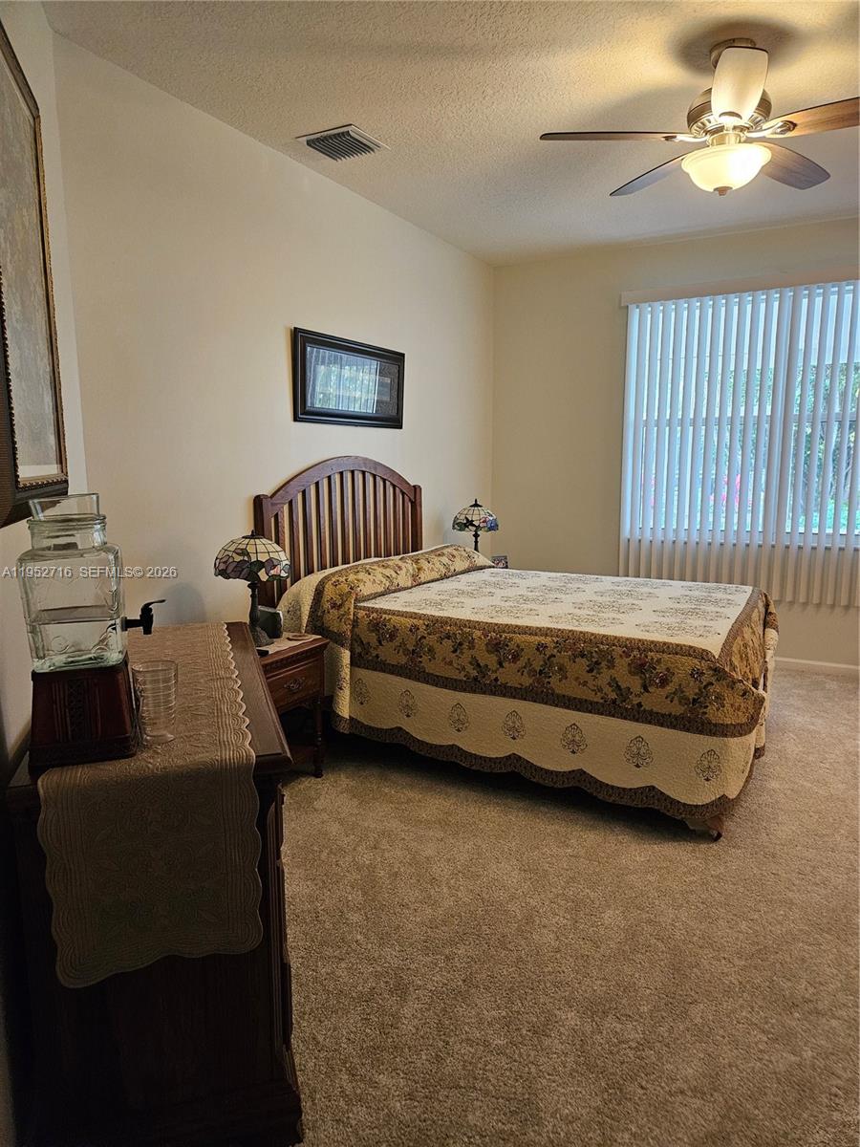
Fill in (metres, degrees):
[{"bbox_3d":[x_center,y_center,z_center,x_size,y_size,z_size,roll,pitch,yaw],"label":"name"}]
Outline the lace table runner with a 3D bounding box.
[{"bbox_3d":[-0.700,0.470,2.024,0.390,0.390,1.330,-3,9,-17],"label":"lace table runner"}]

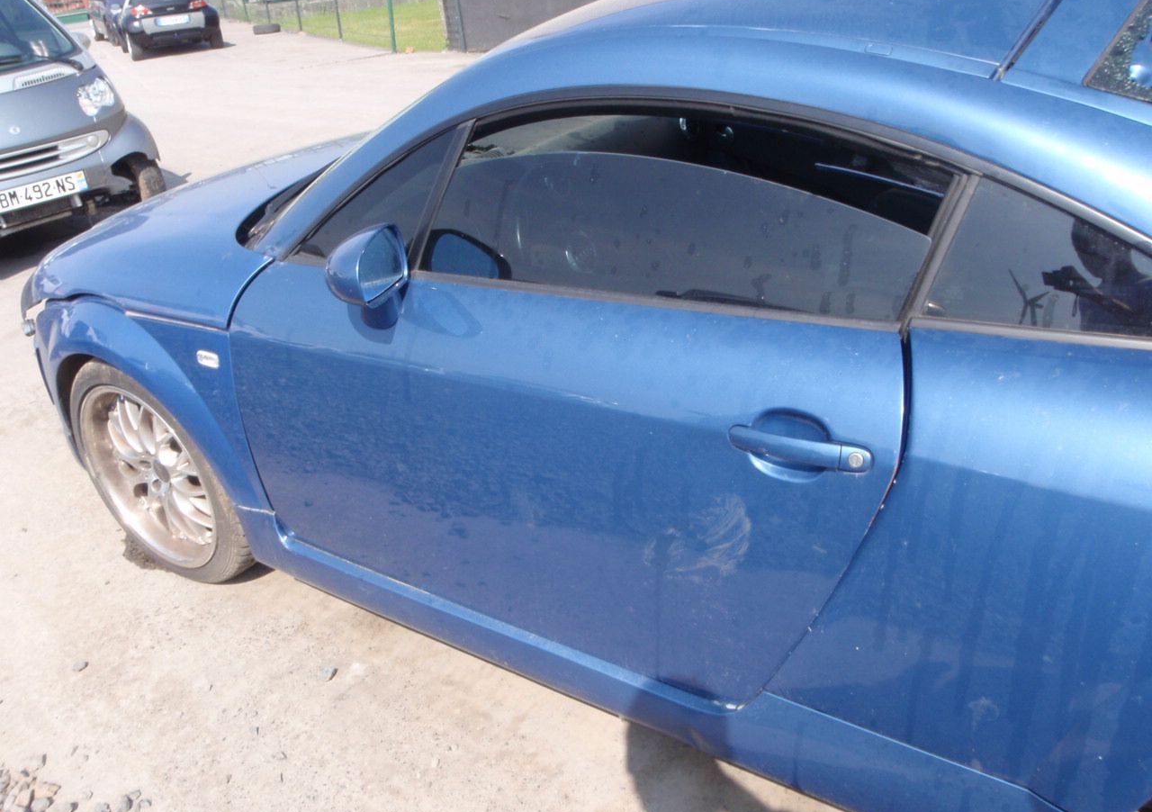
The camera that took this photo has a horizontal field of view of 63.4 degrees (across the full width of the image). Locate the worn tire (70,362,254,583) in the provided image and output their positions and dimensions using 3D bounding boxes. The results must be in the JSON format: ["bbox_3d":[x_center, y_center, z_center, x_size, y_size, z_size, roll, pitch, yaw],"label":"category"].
[{"bbox_3d":[-0.979,0.136,2.349,0.635,0.635,0.225,13,31,31],"label":"worn tire"}]

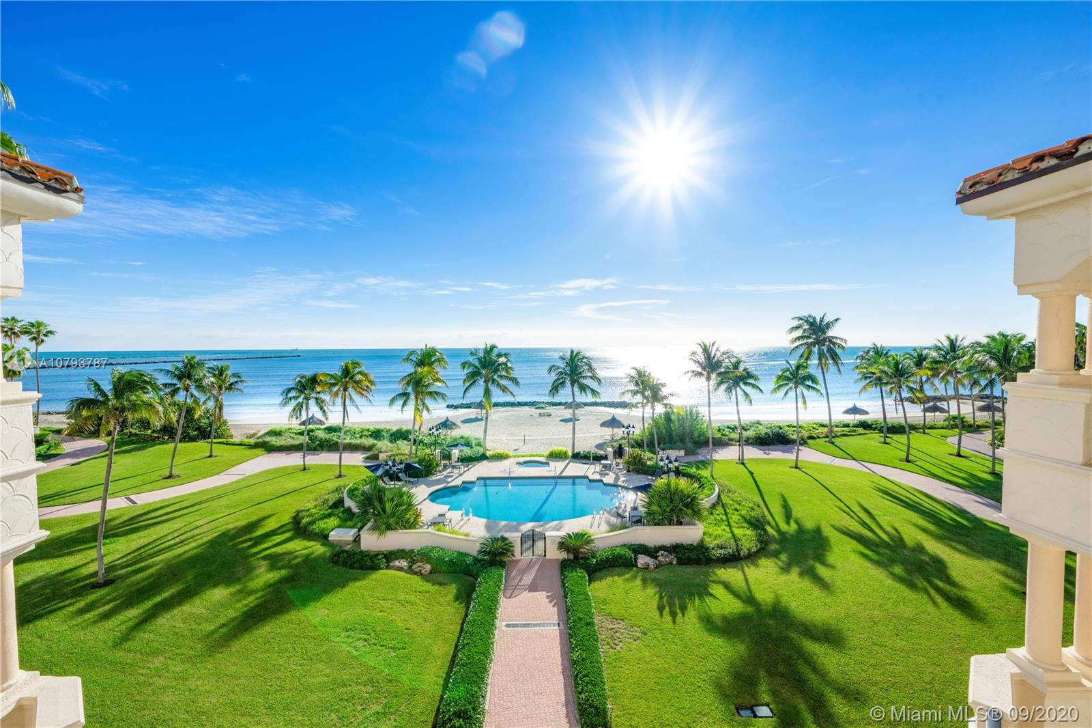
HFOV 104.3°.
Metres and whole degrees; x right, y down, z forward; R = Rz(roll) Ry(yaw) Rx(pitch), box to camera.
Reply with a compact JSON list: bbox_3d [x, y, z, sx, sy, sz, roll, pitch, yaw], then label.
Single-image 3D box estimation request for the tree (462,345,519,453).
[{"bbox_3d":[-5.397,3.403,41.016,5.600,10.750,5.430,0,2,0],"label":"tree"}]

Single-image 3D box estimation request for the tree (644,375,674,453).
[{"bbox_3d":[11.606,5.636,43.672,2.876,8.655,2.790,0,2,15],"label":"tree"}]

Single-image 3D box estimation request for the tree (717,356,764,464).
[{"bbox_3d":[19.315,4.599,42.344,4.239,10.729,4.112,1,2,25],"label":"tree"}]

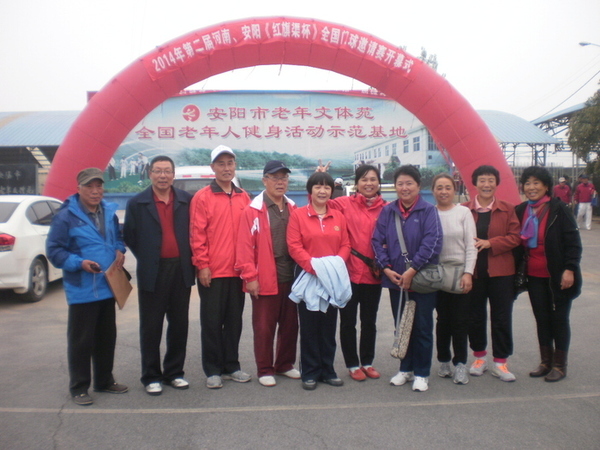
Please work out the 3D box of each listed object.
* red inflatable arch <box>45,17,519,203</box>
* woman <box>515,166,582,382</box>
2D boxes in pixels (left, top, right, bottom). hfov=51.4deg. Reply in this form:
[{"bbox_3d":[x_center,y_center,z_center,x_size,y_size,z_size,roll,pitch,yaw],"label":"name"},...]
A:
[{"bbox_3d":[-0.390,-2.024,13.896,11.000,5.135,1.150,0,4,-2],"label":"red inflatable arch"},{"bbox_3d":[1.871,0.361,4.698,0.520,1.596,0.360,2,4,24],"label":"woman"}]

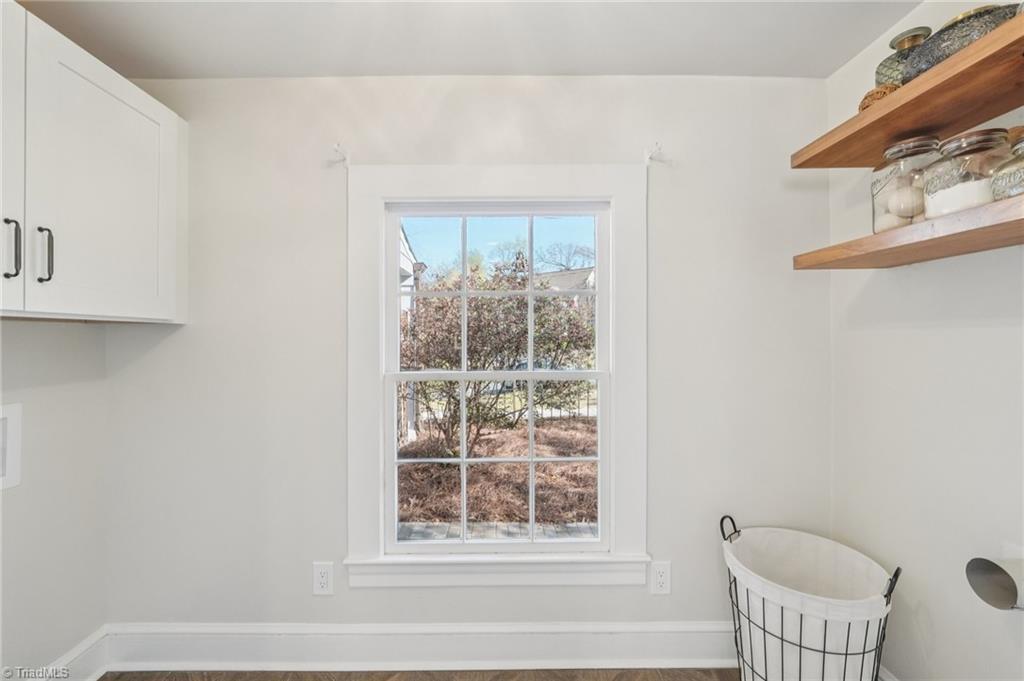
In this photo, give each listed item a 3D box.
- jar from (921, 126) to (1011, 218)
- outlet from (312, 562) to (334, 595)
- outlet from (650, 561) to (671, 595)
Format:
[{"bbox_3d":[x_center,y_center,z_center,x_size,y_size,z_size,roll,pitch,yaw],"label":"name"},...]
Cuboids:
[{"bbox_3d":[0.965,-0.344,0.885,0.120,0.160,0.120,0,0,0],"label":"jar"},{"bbox_3d":[-0.699,0.881,1.582,0.077,0.123,0.008,0,0,0],"label":"outlet"},{"bbox_3d":[0.553,0.880,1.582,0.077,0.123,0.008,0,0,0],"label":"outlet"}]

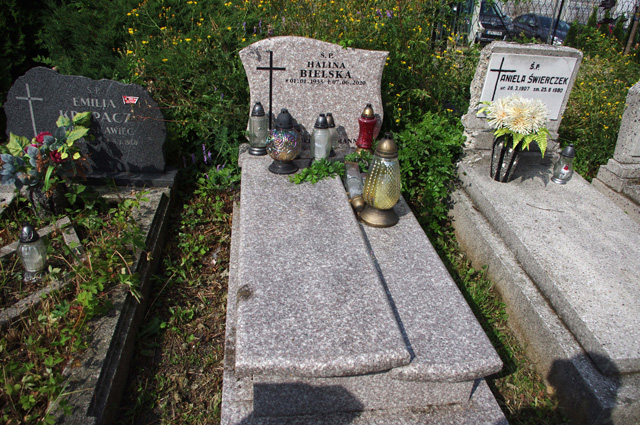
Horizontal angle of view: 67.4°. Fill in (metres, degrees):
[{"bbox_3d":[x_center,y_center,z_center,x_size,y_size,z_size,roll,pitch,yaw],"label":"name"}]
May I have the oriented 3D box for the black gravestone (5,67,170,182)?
[{"bbox_3d":[-1.379,-0.542,2.903,0.886,0.652,0.100,0,26,-9],"label":"black gravestone"}]

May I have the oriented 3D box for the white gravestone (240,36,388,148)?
[{"bbox_3d":[-0.042,-0.736,2.990,0.896,0.683,0.090,0,27,-8],"label":"white gravestone"}]

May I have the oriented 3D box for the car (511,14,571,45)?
[{"bbox_3d":[9.366,-7.611,20.243,1.674,1.418,4.088,-2,27,-10],"label":"car"}]

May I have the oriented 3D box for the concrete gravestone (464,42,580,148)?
[{"bbox_3d":[1.318,-0.771,3.236,0.654,0.675,0.160,1,29,-3],"label":"concrete gravestone"}]

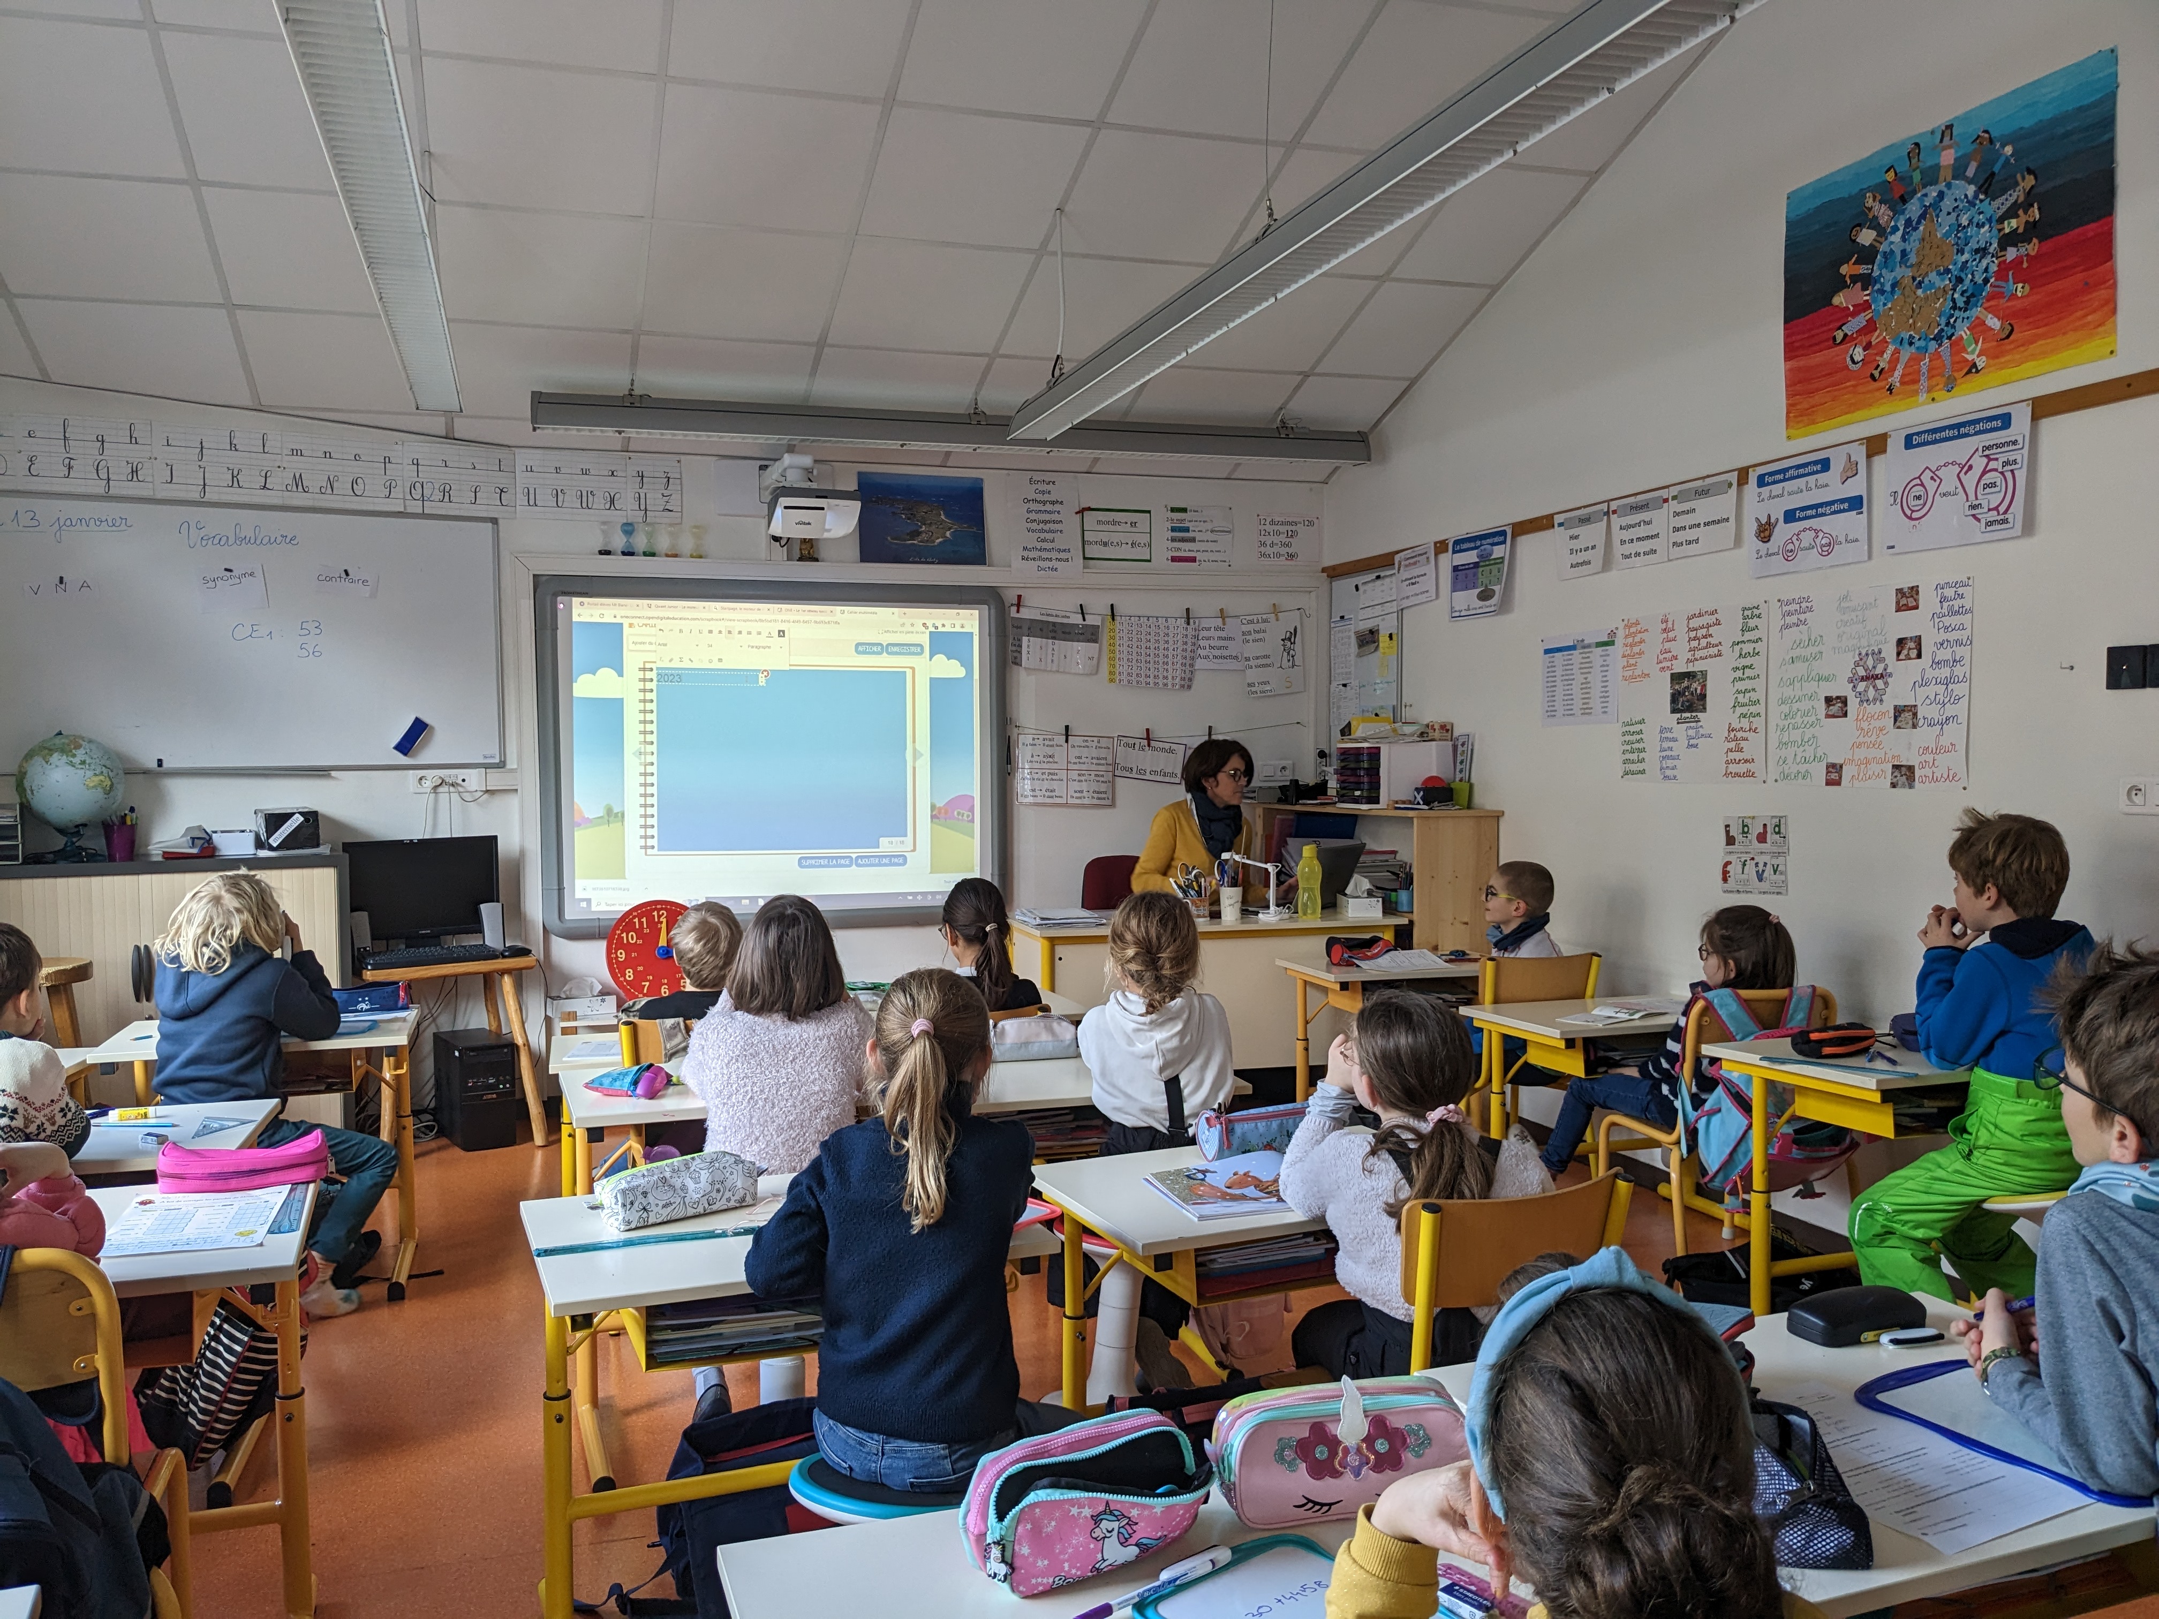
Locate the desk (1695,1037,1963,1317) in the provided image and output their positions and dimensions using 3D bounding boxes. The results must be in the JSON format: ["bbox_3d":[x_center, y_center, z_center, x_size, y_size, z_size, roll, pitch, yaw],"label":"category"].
[{"bbox_3d":[1.885,0.882,3.845,0.700,0.665,0.500,-1,2,-20],"label":"desk"}]

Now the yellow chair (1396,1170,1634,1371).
[{"bbox_3d":[0.554,0.920,2.646,0.420,0.740,0.470,-2,2,-26],"label":"yellow chair"}]

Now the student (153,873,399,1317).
[{"bbox_3d":[-1.879,0.670,3.973,0.530,1.040,0.560,1,2,30],"label":"student"}]

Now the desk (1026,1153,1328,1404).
[{"bbox_3d":[0.333,0.906,2.747,0.700,0.610,0.500,-1,2,-22],"label":"desk"}]

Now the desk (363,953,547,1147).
[{"bbox_3d":[-2.208,0.856,5.935,0.600,0.650,0.460,-1,2,-25],"label":"desk"}]

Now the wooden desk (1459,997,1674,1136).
[{"bbox_3d":[1.461,0.840,4.536,0.700,0.597,0.500,-1,2,-18],"label":"wooden desk"}]

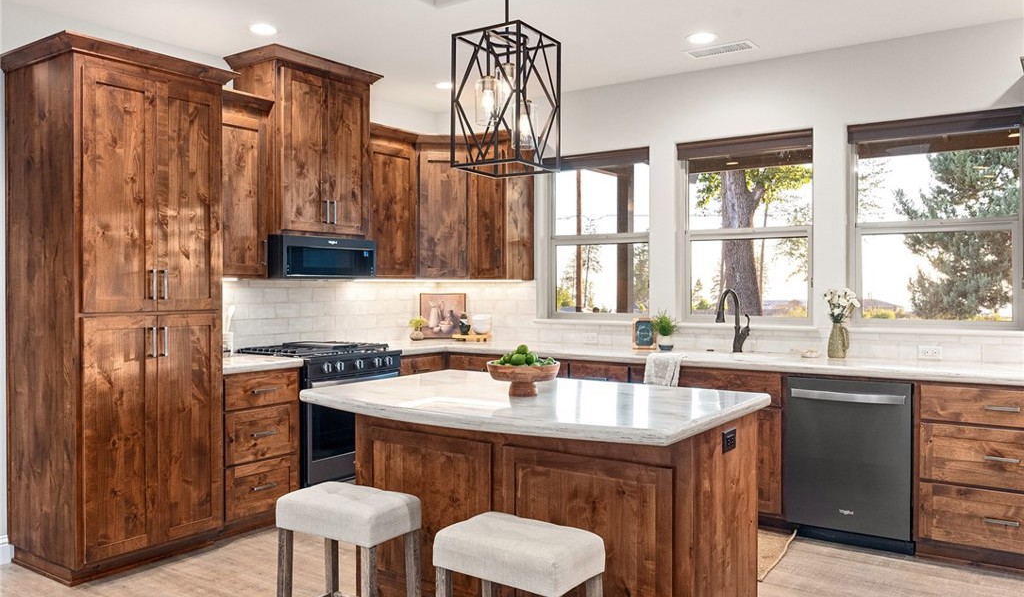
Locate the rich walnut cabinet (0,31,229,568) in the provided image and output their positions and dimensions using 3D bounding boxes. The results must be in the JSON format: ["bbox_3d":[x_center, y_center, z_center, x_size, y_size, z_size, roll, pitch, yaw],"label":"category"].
[{"bbox_3d":[-1.950,0.058,4.000,0.667,2.435,0.865,1,1,35],"label":"rich walnut cabinet"}]

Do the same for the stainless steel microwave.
[{"bbox_3d":[-1.300,-0.249,5.087,0.458,0.255,0.758,1,1,35],"label":"stainless steel microwave"}]

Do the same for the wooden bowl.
[{"bbox_3d":[0.044,0.312,3.077,0.284,0.125,0.284,0,1,0],"label":"wooden bowl"}]

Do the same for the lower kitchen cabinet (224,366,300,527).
[{"bbox_3d":[-1.603,0.818,4.517,0.643,0.854,0.497,1,1,35],"label":"lower kitchen cabinet"}]

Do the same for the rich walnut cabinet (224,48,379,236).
[{"bbox_3d":[-1.299,-0.935,5.086,0.437,1.075,0.864,1,1,35],"label":"rich walnut cabinet"}]

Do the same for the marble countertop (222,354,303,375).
[{"bbox_3d":[-1.598,0.372,4.526,0.644,0.038,0.498,1,1,35],"label":"marble countertop"}]

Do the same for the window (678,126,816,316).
[{"bbox_3d":[1.494,-0.435,5.103,0.872,1.167,0.110,1,1,35],"label":"window"}]

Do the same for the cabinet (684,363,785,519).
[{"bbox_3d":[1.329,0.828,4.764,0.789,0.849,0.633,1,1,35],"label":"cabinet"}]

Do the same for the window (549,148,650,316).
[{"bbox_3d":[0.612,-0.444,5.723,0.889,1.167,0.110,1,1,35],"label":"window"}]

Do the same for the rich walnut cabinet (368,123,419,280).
[{"bbox_3d":[-0.956,-0.659,5.635,0.372,1.030,0.523,1,1,35],"label":"rich walnut cabinet"}]

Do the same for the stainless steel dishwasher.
[{"bbox_3d":[1.883,0.850,4.331,0.611,0.864,0.623,1,1,35],"label":"stainless steel dishwasher"}]

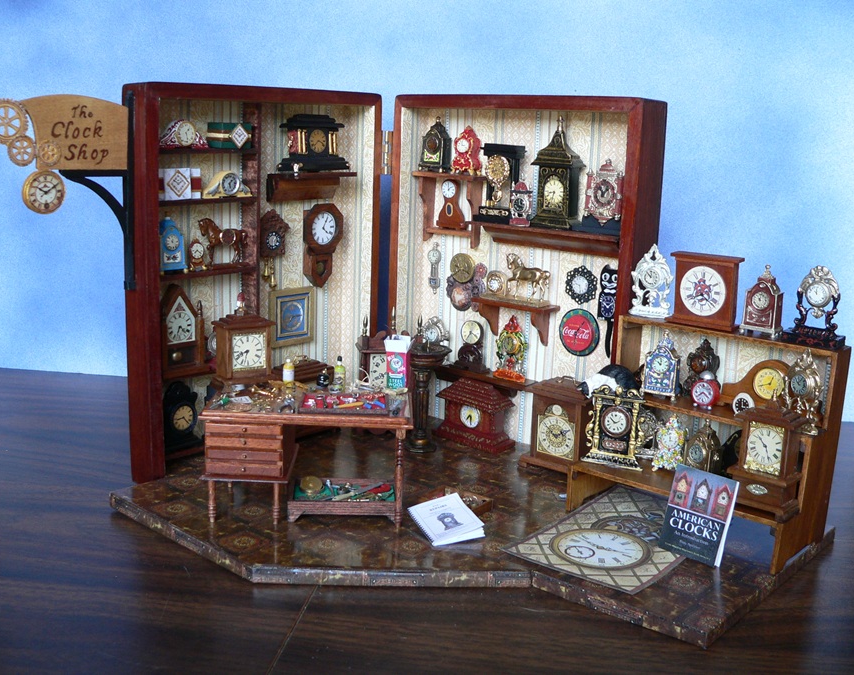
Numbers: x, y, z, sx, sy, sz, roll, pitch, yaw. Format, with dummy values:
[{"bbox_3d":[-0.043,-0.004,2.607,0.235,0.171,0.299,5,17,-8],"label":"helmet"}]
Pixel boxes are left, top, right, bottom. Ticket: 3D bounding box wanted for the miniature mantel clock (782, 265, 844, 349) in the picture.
[{"bbox_3d":[0.201,-0.017,0.481,0.028,0.040,0.014,12,16,38],"label":"miniature mantel clock"}]

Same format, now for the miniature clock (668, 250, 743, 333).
[{"bbox_3d":[0.151,-0.025,0.505,0.040,0.038,0.009,13,17,39],"label":"miniature clock"}]

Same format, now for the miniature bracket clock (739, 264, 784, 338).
[{"bbox_3d":[0.197,-0.022,0.545,0.020,0.041,0.014,13,17,41],"label":"miniature bracket clock"}]

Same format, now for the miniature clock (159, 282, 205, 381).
[{"bbox_3d":[-0.146,-0.005,0.546,0.010,0.052,0.033,12,16,38],"label":"miniature clock"}]

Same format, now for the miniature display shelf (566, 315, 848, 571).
[{"bbox_3d":[0.145,0.050,0.494,0.118,0.105,0.066,13,17,39],"label":"miniature display shelf"}]

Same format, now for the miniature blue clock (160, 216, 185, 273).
[{"bbox_3d":[-0.163,-0.060,0.588,0.013,0.036,0.019,14,17,42],"label":"miniature blue clock"}]

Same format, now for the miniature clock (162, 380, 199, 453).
[{"bbox_3d":[-0.147,0.046,0.555,0.011,0.041,0.029,12,16,38],"label":"miniature clock"}]

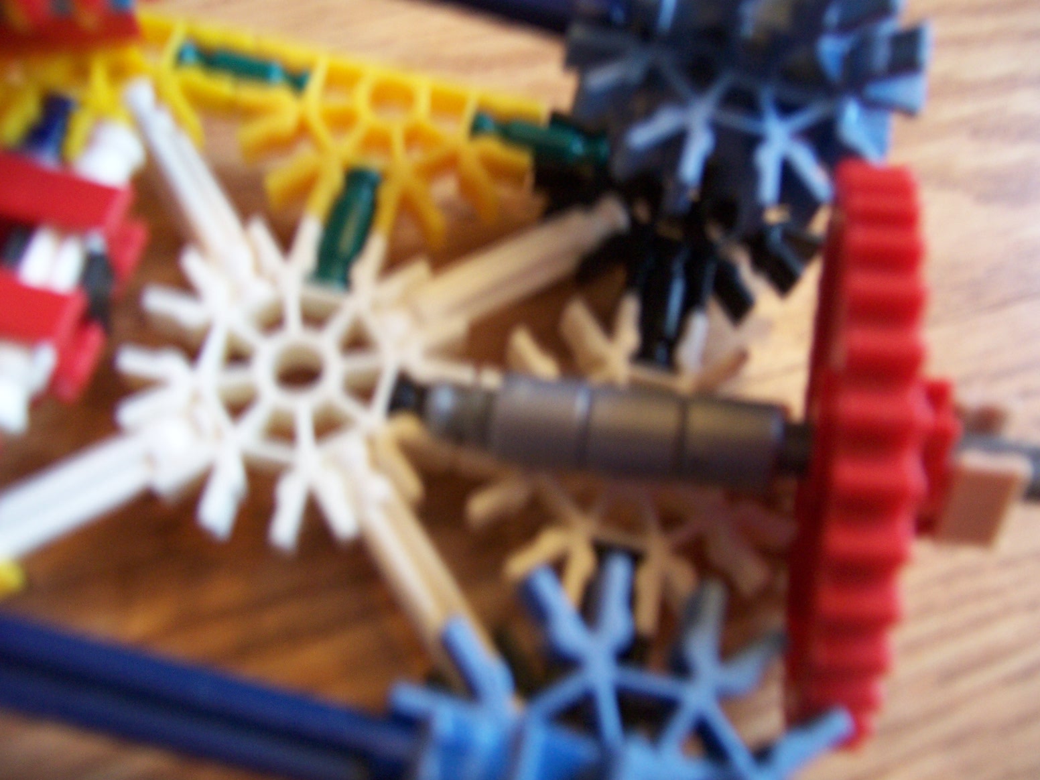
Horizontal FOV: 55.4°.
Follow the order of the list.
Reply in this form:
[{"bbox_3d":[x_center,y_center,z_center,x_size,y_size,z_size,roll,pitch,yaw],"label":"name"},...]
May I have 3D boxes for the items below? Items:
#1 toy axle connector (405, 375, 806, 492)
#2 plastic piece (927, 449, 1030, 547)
[{"bbox_3d":[0.008,0.004,0.106,0.045,0.009,0.009,6,66,13],"label":"toy axle connector"},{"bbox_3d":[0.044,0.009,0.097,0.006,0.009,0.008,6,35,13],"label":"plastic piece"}]

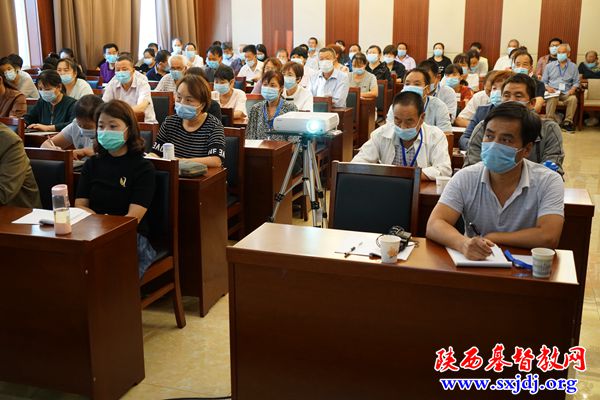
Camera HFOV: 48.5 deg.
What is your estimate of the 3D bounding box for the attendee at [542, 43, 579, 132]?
[{"bbox_3d":[3.933,-1.684,10.141,0.580,1.320,0.800,5,15,17],"label":"attendee"}]

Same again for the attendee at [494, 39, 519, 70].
[{"bbox_3d":[3.288,-1.786,10.510,0.520,1.320,0.780,5,15,19],"label":"attendee"}]

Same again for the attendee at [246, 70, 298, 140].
[{"bbox_3d":[-0.226,-0.333,4.999,0.480,1.240,0.760,5,15,19],"label":"attendee"}]

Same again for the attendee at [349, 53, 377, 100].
[{"bbox_3d":[0.740,-1.081,7.869,0.550,1.260,0.700,5,15,17],"label":"attendee"}]

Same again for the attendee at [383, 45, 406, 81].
[{"bbox_3d":[1.363,-1.578,9.703,0.550,1.310,0.720,5,15,17],"label":"attendee"}]

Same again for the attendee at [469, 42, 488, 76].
[{"bbox_3d":[2.838,-1.826,10.705,0.500,1.300,0.780,5,15,17],"label":"attendee"}]

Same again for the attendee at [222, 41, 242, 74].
[{"bbox_3d":[-1.026,-1.556,9.639,0.500,1.300,0.750,4,15,15],"label":"attendee"}]

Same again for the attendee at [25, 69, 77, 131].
[{"bbox_3d":[-1.993,-0.439,5.424,0.580,1.210,0.720,5,15,17],"label":"attendee"}]

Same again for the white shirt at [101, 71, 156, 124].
[{"bbox_3d":[-1.595,-0.889,6.277,0.470,0.580,0.350,4,15,16],"label":"white shirt"}]

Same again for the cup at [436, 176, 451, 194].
[{"bbox_3d":[0.706,-0.074,3.262,0.074,0.085,0.074,5,15,17],"label":"cup"}]

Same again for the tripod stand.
[{"bbox_3d":[0.034,0.075,3.938,0.520,0.943,0.520,5,15,17],"label":"tripod stand"}]

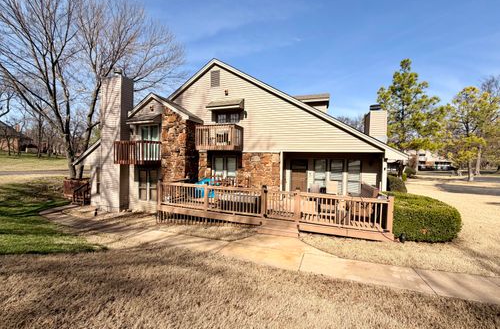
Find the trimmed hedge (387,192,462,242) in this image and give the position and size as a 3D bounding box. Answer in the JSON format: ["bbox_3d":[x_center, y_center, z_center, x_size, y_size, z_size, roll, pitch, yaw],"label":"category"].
[{"bbox_3d":[5.292,1.601,6.545,1.680,1.092,2.310,2,2,20],"label":"trimmed hedge"}]

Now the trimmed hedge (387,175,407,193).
[{"bbox_3d":[7.429,1.314,10.791,1.418,1.512,1.575,2,2,20],"label":"trimmed hedge"}]

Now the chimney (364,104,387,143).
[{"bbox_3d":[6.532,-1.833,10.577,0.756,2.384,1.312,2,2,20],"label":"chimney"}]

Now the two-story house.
[{"bbox_3d":[-0.546,-1.456,14.305,16.643,7.665,12.075,2,2,20],"label":"two-story house"}]

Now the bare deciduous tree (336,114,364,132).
[{"bbox_3d":[18.969,-3.991,38.154,8.000,11.193,8.000,2,2,20],"label":"bare deciduous tree"}]

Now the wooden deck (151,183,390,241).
[{"bbox_3d":[0.419,1.634,8.084,8.484,1.806,2.856,2,2,20],"label":"wooden deck"}]

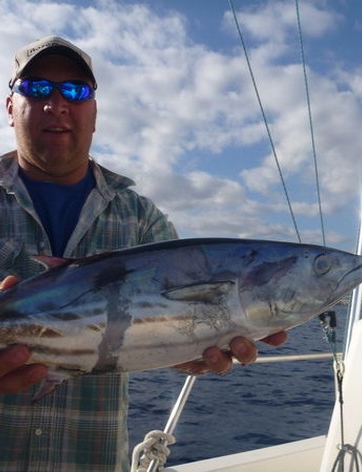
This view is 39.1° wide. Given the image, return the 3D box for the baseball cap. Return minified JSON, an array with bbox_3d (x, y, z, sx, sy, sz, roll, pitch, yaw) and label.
[{"bbox_3d":[-0.249,-0.335,1.010,0.177,0.135,0.262,0,3,-17],"label":"baseball cap"}]

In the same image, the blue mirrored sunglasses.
[{"bbox_3d":[-0.248,-0.274,1.007,0.150,0.048,0.148,0,3,-17],"label":"blue mirrored sunglasses"}]

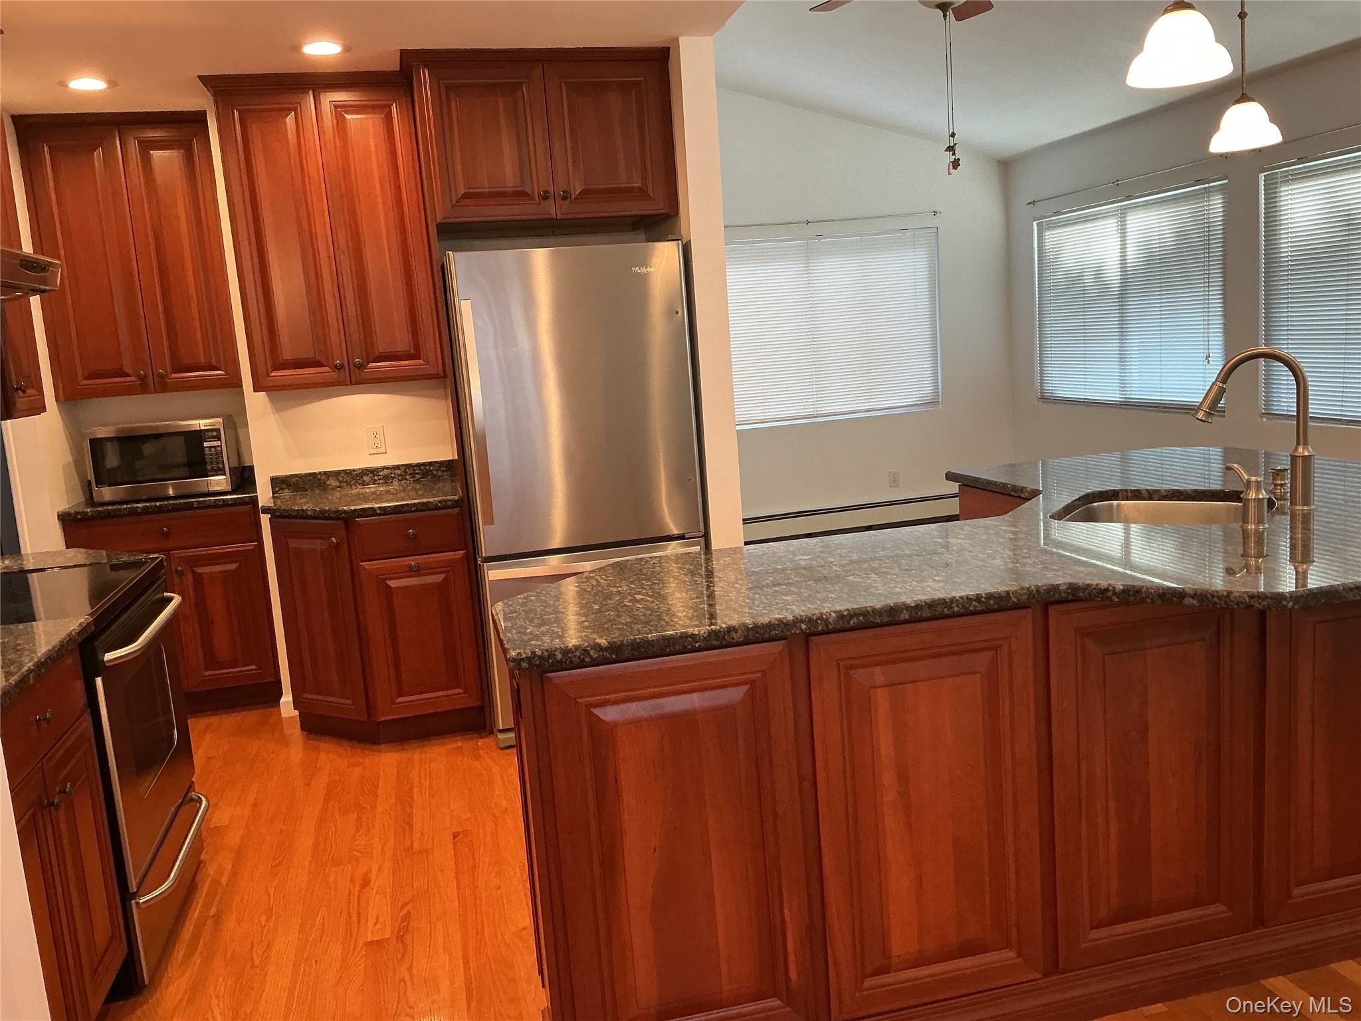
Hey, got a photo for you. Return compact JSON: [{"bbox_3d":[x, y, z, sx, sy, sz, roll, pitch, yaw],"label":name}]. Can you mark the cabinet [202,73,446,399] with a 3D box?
[{"bbox_3d":[-1.305,-1.026,4.289,0.710,1.100,0.340,-6,10,-11],"label":"cabinet"}]

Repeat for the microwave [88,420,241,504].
[{"bbox_3d":[-2.163,-0.228,4.828,0.528,0.311,0.395,-6,10,-11],"label":"microwave"}]

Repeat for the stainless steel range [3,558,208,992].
[{"bbox_3d":[-1.689,0.673,2.966,0.690,0.922,0.750,-6,10,-11],"label":"stainless steel range"}]

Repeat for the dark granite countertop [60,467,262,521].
[{"bbox_3d":[-2.121,-0.082,4.780,0.743,0.112,0.550,-6,10,-11],"label":"dark granite countertop"}]

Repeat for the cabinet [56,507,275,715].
[{"bbox_3d":[-2.090,0.400,4.881,0.738,0.882,0.550,-6,10,-11],"label":"cabinet"}]

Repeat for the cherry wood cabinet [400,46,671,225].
[{"bbox_3d":[-0.525,-1.349,4.263,0.915,0.565,0.640,-6,10,-11],"label":"cherry wood cabinet"}]

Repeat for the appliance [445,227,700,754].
[{"bbox_3d":[-0.389,-0.087,4.386,0.800,1.778,0.770,-6,10,-11],"label":"appliance"}]

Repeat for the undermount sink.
[{"bbox_3d":[1.324,0.118,3.104,0.530,0.210,0.560,2,11,31],"label":"undermount sink"}]

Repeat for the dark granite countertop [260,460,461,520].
[{"bbox_3d":[-1.213,-0.071,4.325,0.745,0.115,0.570,-6,10,-11],"label":"dark granite countertop"}]

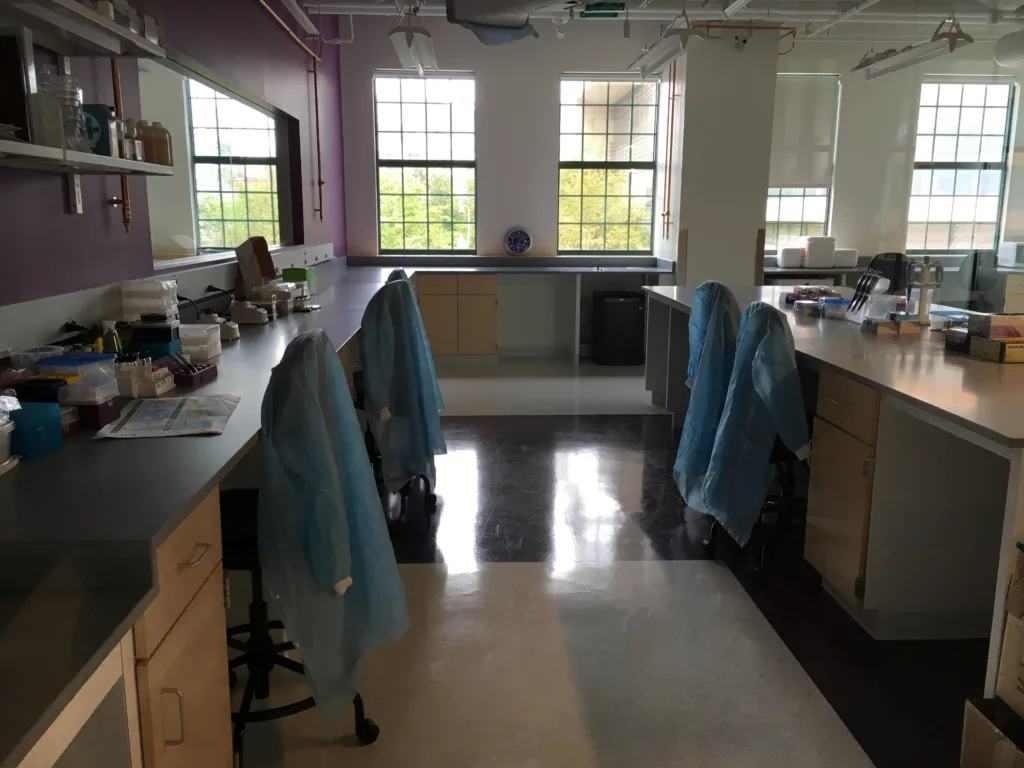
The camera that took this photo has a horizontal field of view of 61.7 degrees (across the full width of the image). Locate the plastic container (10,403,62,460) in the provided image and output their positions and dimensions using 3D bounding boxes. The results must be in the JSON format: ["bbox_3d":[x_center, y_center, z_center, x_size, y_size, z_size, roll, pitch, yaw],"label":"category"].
[{"bbox_3d":[-1.077,0.097,1.890,0.090,0.115,0.120,3,12,14],"label":"plastic container"}]

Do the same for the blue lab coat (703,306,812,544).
[{"bbox_3d":[1.012,0.159,3.622,0.390,1.010,0.460,0,11,-3],"label":"blue lab coat"}]

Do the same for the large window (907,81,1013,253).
[{"bbox_3d":[4.908,-2.362,9.402,1.066,1.855,0.120,0,11,-3],"label":"large window"}]

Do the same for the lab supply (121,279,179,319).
[{"bbox_3d":[-1.363,-0.316,3.231,0.145,0.140,0.160,0,11,-3],"label":"lab supply"}]

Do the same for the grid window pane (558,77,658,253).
[{"bbox_3d":[1.034,-2.325,9.232,1.060,1.854,0.120,0,11,-3],"label":"grid window pane"}]

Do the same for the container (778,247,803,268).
[{"bbox_3d":[2.775,-1.263,8.663,0.190,0.200,0.190,0,11,-3],"label":"container"}]

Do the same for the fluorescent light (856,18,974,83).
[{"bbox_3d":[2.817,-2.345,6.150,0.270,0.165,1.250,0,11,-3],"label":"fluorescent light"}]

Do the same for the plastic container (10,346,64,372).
[{"bbox_3d":[-1.298,-0.049,2.368,0.110,0.100,0.130,0,11,-3],"label":"plastic container"}]

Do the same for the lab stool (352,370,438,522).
[{"bbox_3d":[-0.696,0.069,4.266,0.620,1.080,0.600,0,11,-3],"label":"lab stool"}]

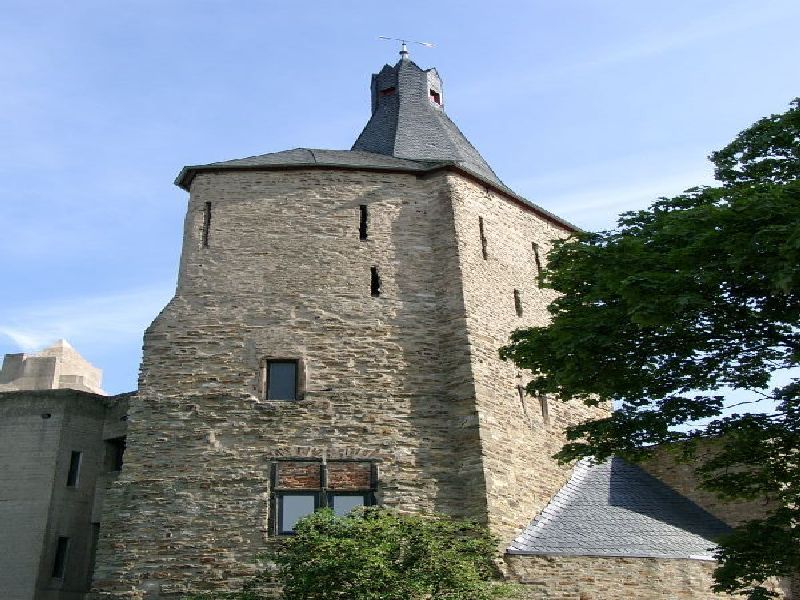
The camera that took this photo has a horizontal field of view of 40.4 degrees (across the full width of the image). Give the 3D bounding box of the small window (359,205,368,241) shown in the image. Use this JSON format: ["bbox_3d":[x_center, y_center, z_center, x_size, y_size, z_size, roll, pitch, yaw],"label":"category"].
[{"bbox_3d":[-0.818,-1.697,24.408,0.169,1.001,0.150,1,-34,-5],"label":"small window"}]

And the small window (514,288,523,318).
[{"bbox_3d":[2.617,0.092,24.319,0.165,0.756,0.150,23,-42,-32],"label":"small window"}]

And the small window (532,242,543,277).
[{"bbox_3d":[3.191,-0.936,25.645,0.214,0.898,0.150,23,-42,-32],"label":"small window"}]

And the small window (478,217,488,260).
[{"bbox_3d":[1.858,-1.378,24.633,0.136,1.242,0.150,23,-42,-32],"label":"small window"}]

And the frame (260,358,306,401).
[{"bbox_3d":[-2.355,1.643,21.962,0.902,0.989,0.180,1,-34,-5],"label":"frame"}]

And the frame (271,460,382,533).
[{"bbox_3d":[-1.453,3.766,20.607,1.981,1.509,0.200,1,-34,-5],"label":"frame"}]

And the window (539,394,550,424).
[{"bbox_3d":[3.014,2.357,23.063,0.206,0.665,0.150,23,-42,-32],"label":"window"}]

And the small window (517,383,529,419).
[{"bbox_3d":[2.515,2.139,22.722,0.168,0.747,0.150,23,-42,-32],"label":"small window"}]

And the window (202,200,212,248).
[{"bbox_3d":[-4.256,-1.618,24.023,0.175,1.319,0.150,-1,-34,-3],"label":"window"}]

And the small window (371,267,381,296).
[{"bbox_3d":[-0.540,-0.358,23.516,0.173,0.768,0.150,1,-34,-5],"label":"small window"}]

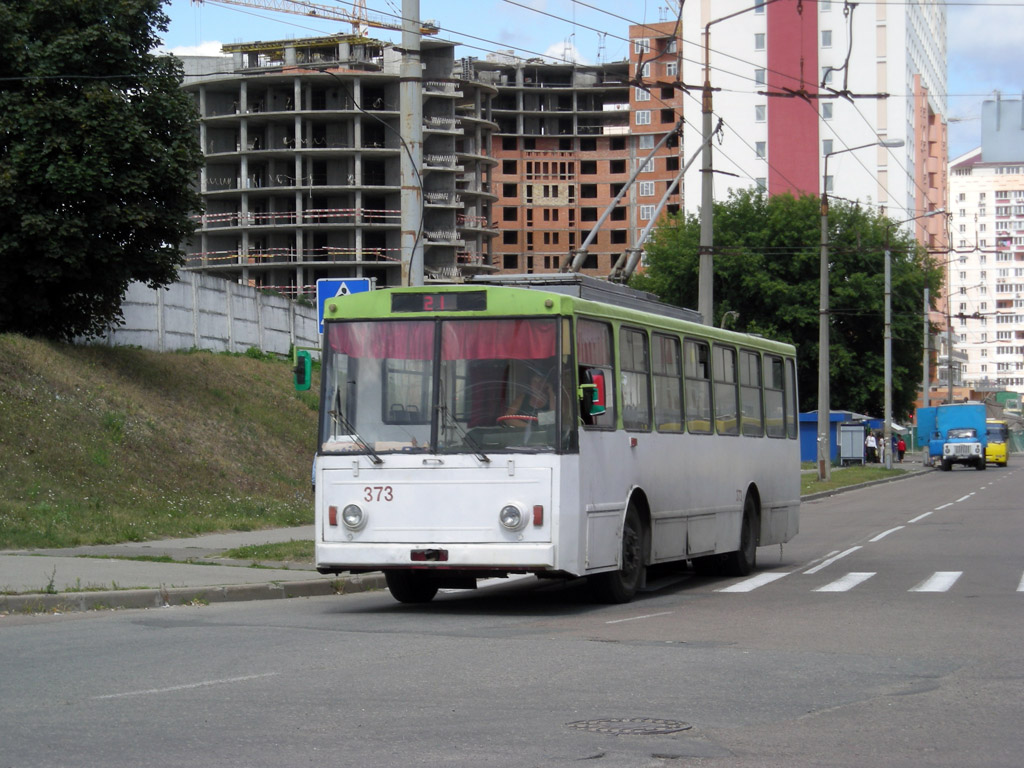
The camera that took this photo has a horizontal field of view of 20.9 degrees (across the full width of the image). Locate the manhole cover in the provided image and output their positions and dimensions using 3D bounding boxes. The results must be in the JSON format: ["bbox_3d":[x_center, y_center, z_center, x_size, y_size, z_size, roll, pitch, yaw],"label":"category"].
[{"bbox_3d":[0.625,1.823,14.800,0.670,0.030,0.670,0,-1,0],"label":"manhole cover"}]

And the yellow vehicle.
[{"bbox_3d":[27.807,3.408,162.000,2.350,2.800,7.200,-1,-1,11],"label":"yellow vehicle"}]

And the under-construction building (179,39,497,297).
[{"bbox_3d":[-14.578,-14.240,235.000,28.000,31.000,21.000,0,-1,-5],"label":"under-construction building"}]

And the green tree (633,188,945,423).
[{"bbox_3d":[17.401,-3.807,175.000,19.000,16.500,16.500,-1,-1,6],"label":"green tree"}]

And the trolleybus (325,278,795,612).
[{"bbox_3d":[0.930,0.630,30.250,2.500,3.200,11.200,-1,-2,16],"label":"trolleybus"}]

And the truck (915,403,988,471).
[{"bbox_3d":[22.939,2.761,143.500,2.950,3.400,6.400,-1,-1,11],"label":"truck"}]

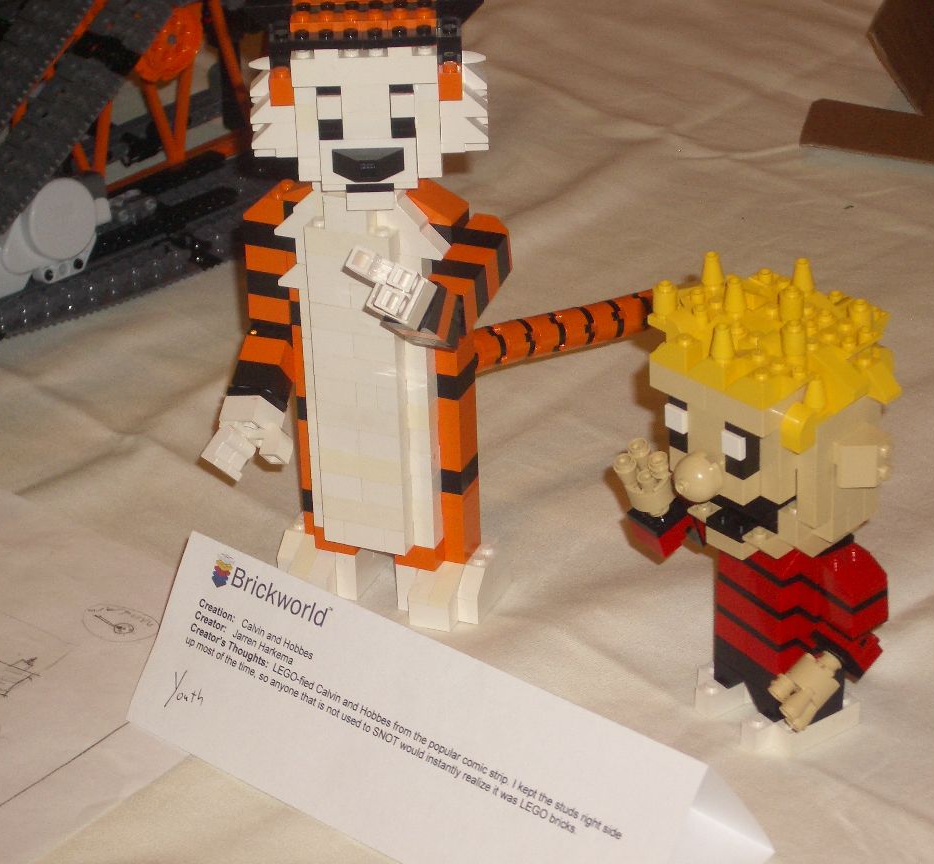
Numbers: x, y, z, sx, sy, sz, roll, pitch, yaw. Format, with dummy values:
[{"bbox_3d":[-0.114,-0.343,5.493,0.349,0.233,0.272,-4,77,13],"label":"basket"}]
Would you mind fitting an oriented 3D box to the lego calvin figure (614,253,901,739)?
[{"bbox_3d":[0.098,0.028,0.976,0.077,0.165,0.099,-21,35,-34],"label":"lego calvin figure"}]

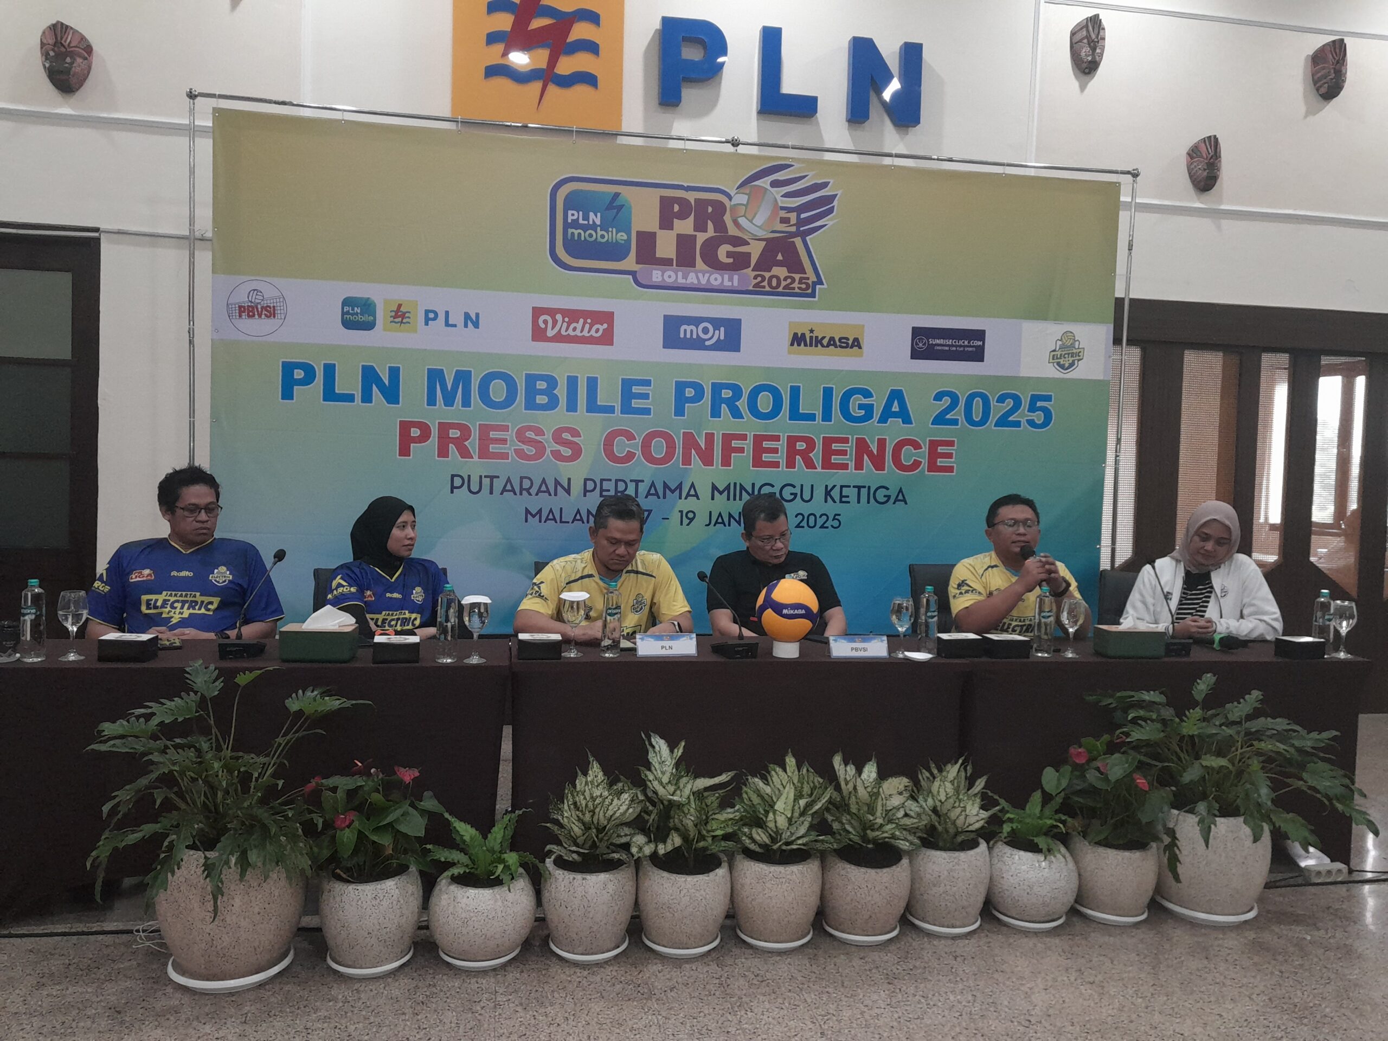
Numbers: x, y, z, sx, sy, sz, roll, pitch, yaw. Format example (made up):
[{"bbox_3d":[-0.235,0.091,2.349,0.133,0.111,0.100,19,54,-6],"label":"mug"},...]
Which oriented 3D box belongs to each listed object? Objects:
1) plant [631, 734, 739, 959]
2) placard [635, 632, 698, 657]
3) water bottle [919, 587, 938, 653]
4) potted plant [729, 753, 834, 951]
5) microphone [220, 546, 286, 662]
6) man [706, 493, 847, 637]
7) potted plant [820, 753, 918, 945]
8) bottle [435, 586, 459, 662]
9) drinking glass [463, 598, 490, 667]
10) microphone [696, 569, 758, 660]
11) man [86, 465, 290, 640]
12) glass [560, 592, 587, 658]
[{"bbox_3d":[-0.028,0.904,3.075,0.299,0.608,0.299,1,2,-11],"label":"plant"},{"bbox_3d":[-0.089,0.399,3.528,0.198,0.077,0.060,1,2,-11],"label":"placard"},{"bbox_3d":[0.807,0.342,3.710,0.065,0.230,0.065,1,3,-11],"label":"water bottle"},{"bbox_3d":[0.260,0.948,3.169,0.310,0.535,0.300,1,2,-10],"label":"potted plant"},{"bbox_3d":[-1.355,0.252,3.316,0.135,0.312,0.250,2,2,-3],"label":"microphone"},{"bbox_3d":[0.324,0.539,4.068,0.550,1.284,0.700,1,2,-13],"label":"man"},{"bbox_3d":[0.531,0.958,3.222,0.285,0.536,0.285,1,3,-11],"label":"potted plant"},{"bbox_3d":[-0.748,0.311,3.277,0.066,0.232,0.066,1,2,-10],"label":"bottle"},{"bbox_3d":[-0.664,0.331,3.298,0.087,0.197,0.087,1,2,-11],"label":"drinking glass"},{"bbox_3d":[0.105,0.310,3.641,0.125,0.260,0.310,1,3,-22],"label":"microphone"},{"bbox_3d":[-1.728,0.482,3.660,0.660,1.320,0.780,1,2,-20],"label":"man"},{"bbox_3d":[-0.385,0.333,3.467,0.087,0.198,0.087,1,2,-11],"label":"glass"}]

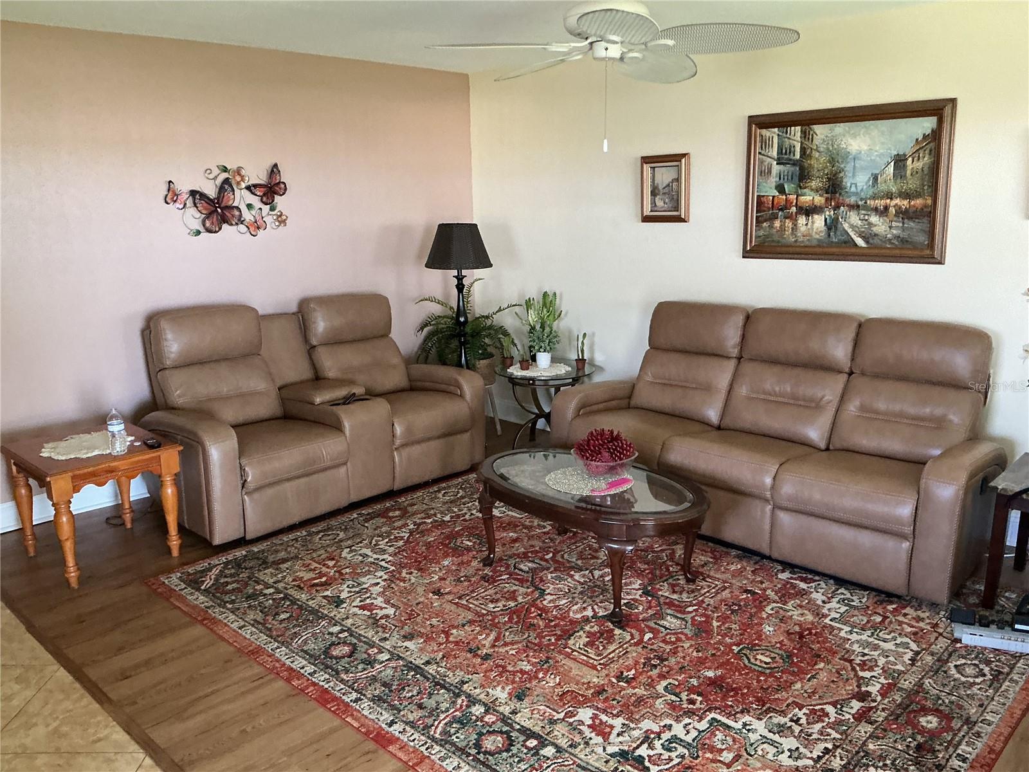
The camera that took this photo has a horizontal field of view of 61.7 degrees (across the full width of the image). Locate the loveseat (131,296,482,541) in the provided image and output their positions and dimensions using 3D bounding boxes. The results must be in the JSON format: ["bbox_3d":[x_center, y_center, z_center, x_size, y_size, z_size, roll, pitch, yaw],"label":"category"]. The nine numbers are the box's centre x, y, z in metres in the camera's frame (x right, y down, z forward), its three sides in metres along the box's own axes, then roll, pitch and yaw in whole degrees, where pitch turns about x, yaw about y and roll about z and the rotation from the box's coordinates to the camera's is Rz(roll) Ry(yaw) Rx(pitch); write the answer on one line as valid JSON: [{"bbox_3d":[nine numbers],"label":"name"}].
[{"bbox_3d":[-1.069,0.077,4.796,0.940,1.045,1.750,11,17,43],"label":"loveseat"}]

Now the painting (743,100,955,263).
[{"bbox_3d":[1.623,-0.995,4.288,1.040,0.737,0.042,11,17,43],"label":"painting"}]

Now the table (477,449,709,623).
[{"bbox_3d":[0.300,0.603,3.676,1.150,0.435,0.710,11,17,44],"label":"table"}]

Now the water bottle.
[{"bbox_3d":[-1.755,0.200,3.802,0.066,0.198,0.066,11,17,43],"label":"water bottle"}]

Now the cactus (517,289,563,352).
[{"bbox_3d":[0.175,-0.404,5.509,0.270,0.409,0.250,11,17,44],"label":"cactus"}]

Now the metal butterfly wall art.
[{"bbox_3d":[-1.616,-1.058,4.906,0.050,0.409,0.758,11,17,44],"label":"metal butterfly wall art"}]

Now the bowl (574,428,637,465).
[{"bbox_3d":[0.397,0.284,3.737,0.290,0.180,0.290,-1,12,0],"label":"bowl"}]

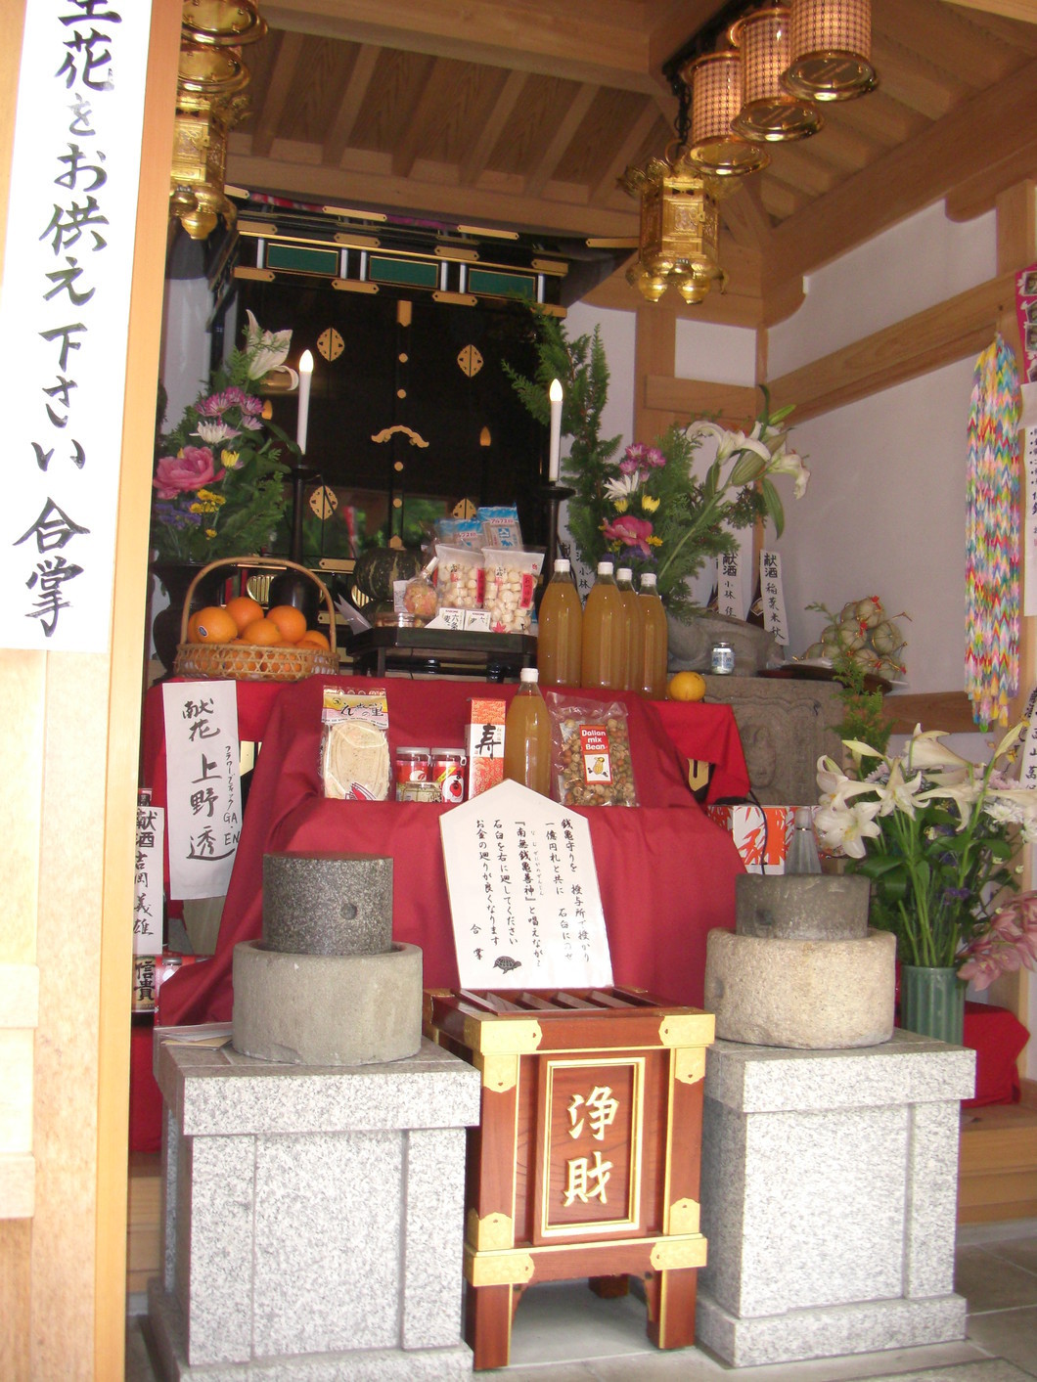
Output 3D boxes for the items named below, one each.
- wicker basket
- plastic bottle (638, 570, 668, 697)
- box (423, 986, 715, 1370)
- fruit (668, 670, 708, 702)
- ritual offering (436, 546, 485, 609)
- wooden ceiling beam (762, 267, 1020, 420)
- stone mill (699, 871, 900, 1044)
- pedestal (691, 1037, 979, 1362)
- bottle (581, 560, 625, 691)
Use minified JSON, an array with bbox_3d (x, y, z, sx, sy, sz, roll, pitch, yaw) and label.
[{"bbox_3d":[-0.542,-0.149,3.140,0.335,0.250,0.270,3,-3,-20],"label":"wicker basket"},{"bbox_3d":[0.310,-0.133,3.580,0.096,0.298,0.096,2,-3,0],"label":"plastic bottle"},{"bbox_3d":[0.079,0.850,2.720,0.435,0.585,0.355,3,-3,-19],"label":"box"},{"bbox_3d":[0.392,-0.010,3.520,0.086,0.076,0.086,2,-3,0],"label":"fruit"},{"bbox_3d":[-0.121,-0.237,3.481,0.136,0.211,0.062,3,-14,-19],"label":"ritual offering"},{"bbox_3d":[1.105,-1.004,4.567,0.110,0.130,1.300,3,-3,-20],"label":"wooden ceiling beam"},{"bbox_3d":[0.539,0.500,2.881,0.356,0.292,0.356,2,-3,0],"label":"stone mill"},{"bbox_3d":[0.507,0.886,2.805,0.465,0.490,0.474,3,-4,-19],"label":"pedestal"},{"bbox_3d":[0.187,-0.142,3.317,0.097,0.280,0.097,2,-3,0],"label":"bottle"}]

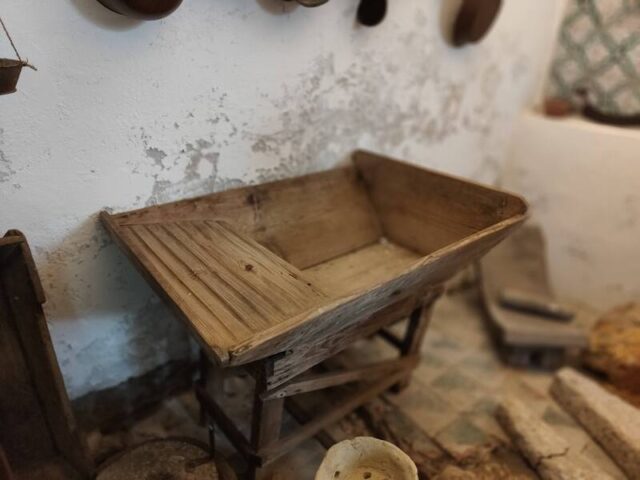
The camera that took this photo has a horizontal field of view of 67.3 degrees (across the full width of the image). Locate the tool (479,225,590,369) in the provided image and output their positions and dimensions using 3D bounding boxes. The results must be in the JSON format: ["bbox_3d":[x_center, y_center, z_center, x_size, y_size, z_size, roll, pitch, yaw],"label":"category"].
[{"bbox_3d":[0.951,0.245,2.259,0.381,0.452,0.552,3,25,-9],"label":"tool"}]

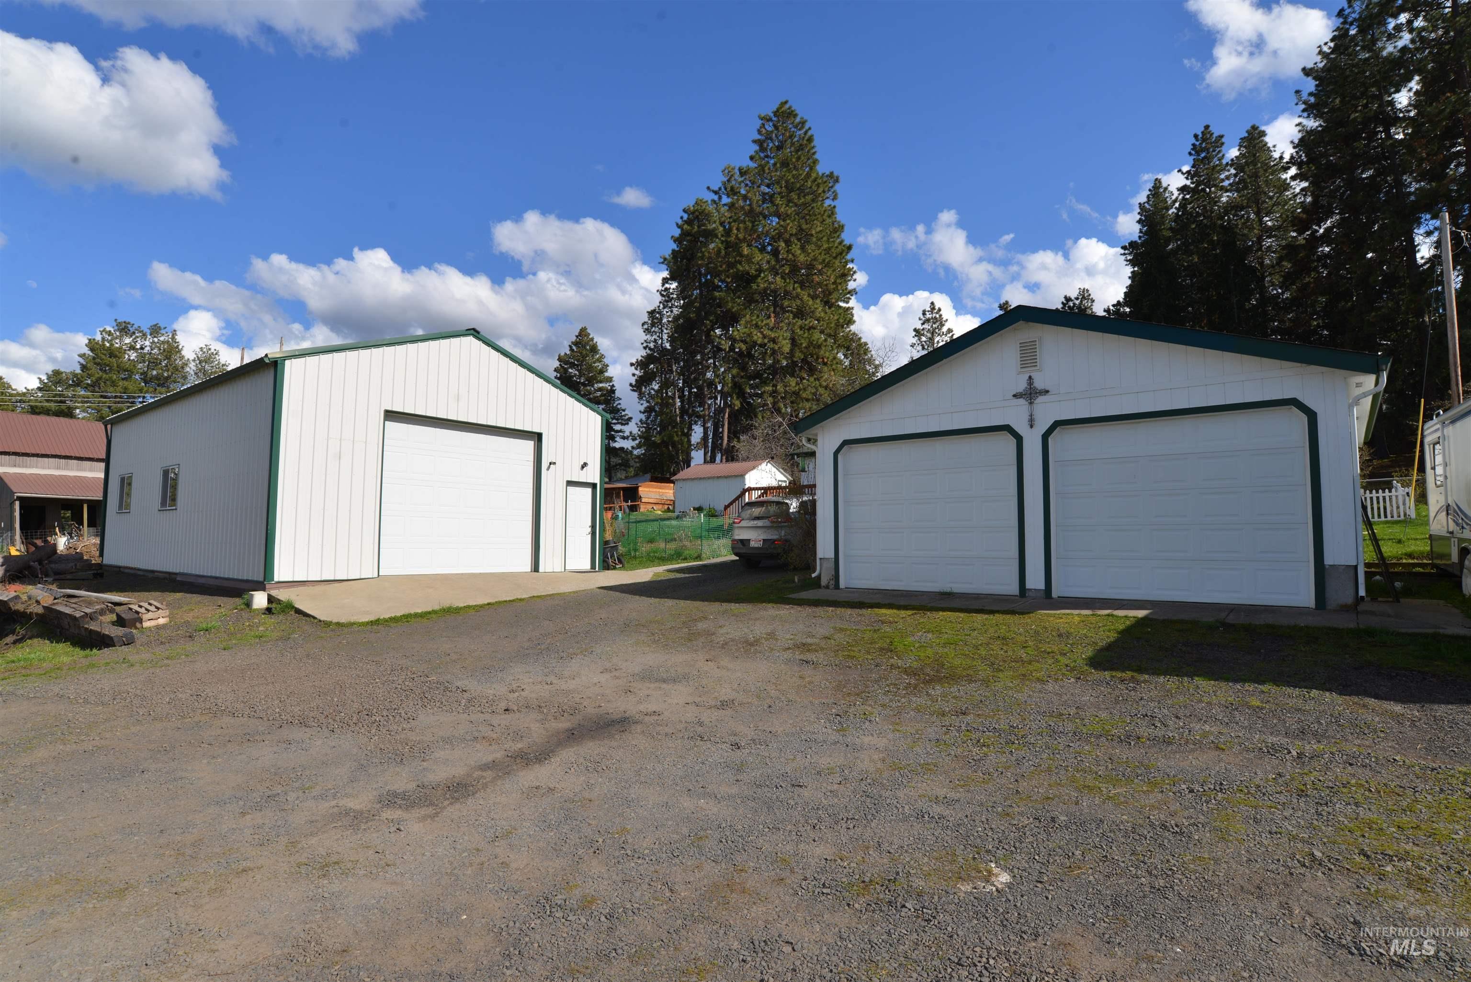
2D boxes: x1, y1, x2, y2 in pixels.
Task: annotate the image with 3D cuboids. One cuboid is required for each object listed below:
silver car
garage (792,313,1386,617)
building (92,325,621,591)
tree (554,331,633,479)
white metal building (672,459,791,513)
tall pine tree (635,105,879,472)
[{"bbox_3d":[1.984,1.175,19.389,1.860,1.680,4.620,-3,-5,39],"label":"silver car"},{"bbox_3d":[6.649,-0.384,13.966,8.297,4.460,7.700,-3,-5,38],"label":"garage"},{"bbox_3d":[-9.933,-0.601,18.982,11.300,5.270,7.730,-3,-5,39],"label":"building"},{"bbox_3d":[-16.342,-8.528,84.254,9.297,20.850,9.000,1,-4,-11],"label":"tree"},{"bbox_3d":[-0.150,-0.122,51.978,6.630,3.800,5.564,-3,-5,38],"label":"white metal building"},{"bbox_3d":[1.524,-15.048,58.802,19.594,33.460,15.500,0,-4,1],"label":"tall pine tree"}]

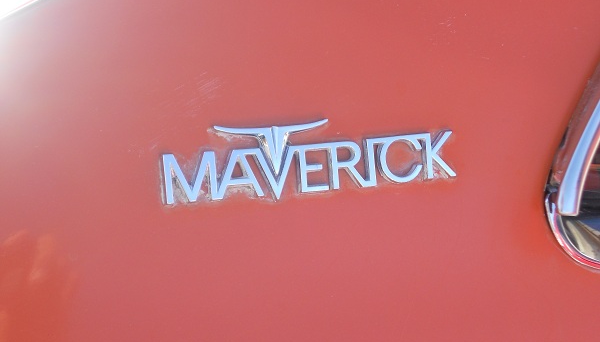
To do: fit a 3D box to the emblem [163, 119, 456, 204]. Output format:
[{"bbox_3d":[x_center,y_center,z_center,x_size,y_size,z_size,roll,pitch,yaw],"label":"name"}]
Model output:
[{"bbox_3d":[0.006,-0.007,0.538,0.146,0.036,0.006,-5,3,-19],"label":"emblem"}]

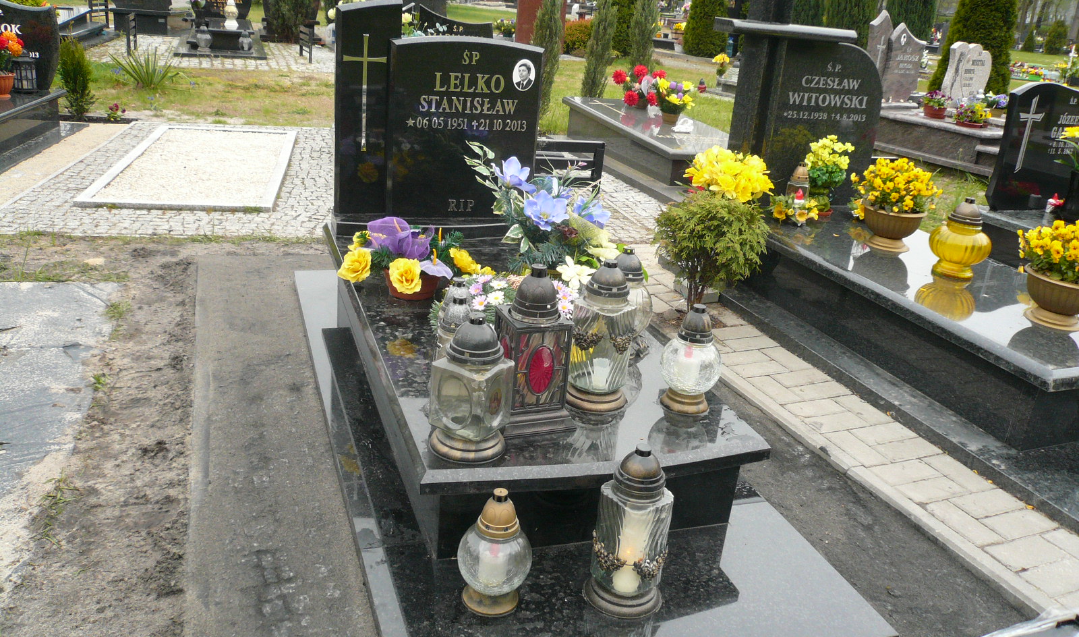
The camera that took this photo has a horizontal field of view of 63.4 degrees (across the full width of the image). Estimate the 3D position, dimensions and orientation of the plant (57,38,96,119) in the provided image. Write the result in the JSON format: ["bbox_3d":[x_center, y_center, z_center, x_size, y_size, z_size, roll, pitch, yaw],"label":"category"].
[{"bbox_3d":[-3.542,-1.827,6.635,0.280,0.569,0.280,-3,22,-19],"label":"plant"}]

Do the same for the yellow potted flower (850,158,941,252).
[{"bbox_3d":[1.397,-0.447,3.440,0.340,0.350,0.340,-2,22,-20],"label":"yellow potted flower"}]

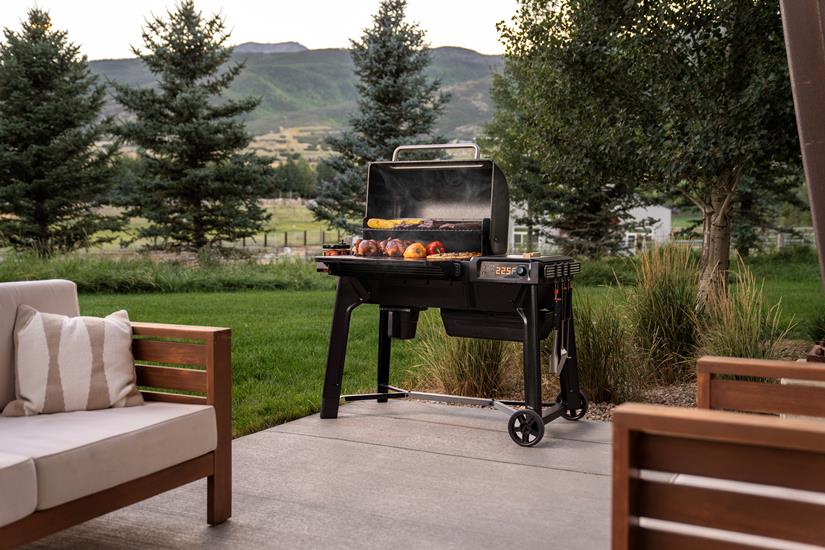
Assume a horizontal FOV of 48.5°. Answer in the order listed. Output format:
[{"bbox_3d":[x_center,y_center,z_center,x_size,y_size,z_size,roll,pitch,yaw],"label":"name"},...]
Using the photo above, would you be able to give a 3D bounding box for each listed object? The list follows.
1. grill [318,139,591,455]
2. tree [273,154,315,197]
[{"bbox_3d":[0.201,0.054,4.908,1.303,1.483,0.768,2,4,29],"label":"grill"},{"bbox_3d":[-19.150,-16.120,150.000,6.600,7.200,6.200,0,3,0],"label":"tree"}]

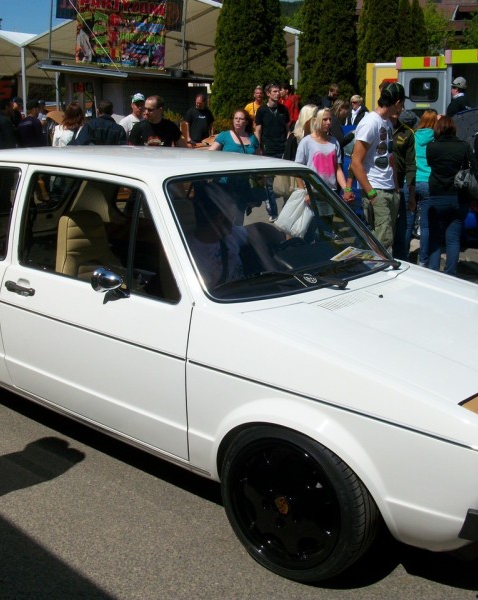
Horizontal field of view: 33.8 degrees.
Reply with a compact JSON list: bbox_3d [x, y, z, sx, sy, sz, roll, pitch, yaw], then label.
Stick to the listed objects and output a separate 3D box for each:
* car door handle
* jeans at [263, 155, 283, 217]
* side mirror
[{"bbox_3d":[-0.971,-0.050,3.488,0.195,0.046,0.045,14,18,35],"label":"car door handle"},{"bbox_3d":[0.461,-1.515,10.350,0.350,0.920,0.280,-2,8,-12],"label":"jeans"},{"bbox_3d":[-0.515,-0.045,3.098,0.150,0.157,0.122,14,18,35],"label":"side mirror"}]

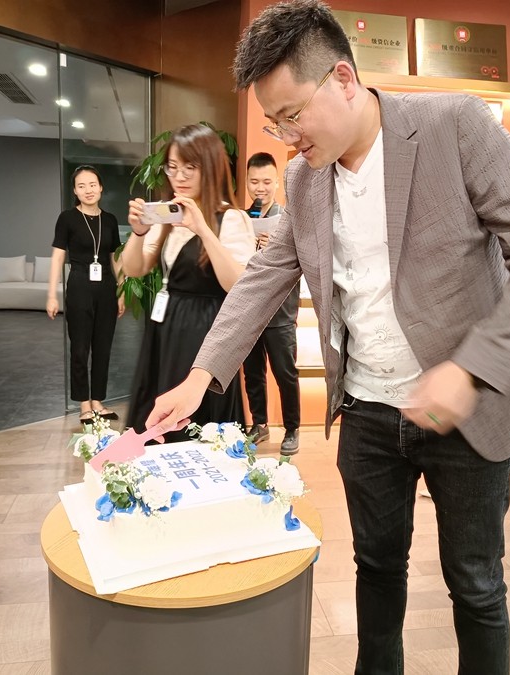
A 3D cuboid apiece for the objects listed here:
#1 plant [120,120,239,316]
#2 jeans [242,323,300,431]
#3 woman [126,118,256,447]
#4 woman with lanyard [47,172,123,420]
[{"bbox_3d":[-0.448,-0.370,3.843,0.720,1.870,0.680,2,9,0],"label":"plant"},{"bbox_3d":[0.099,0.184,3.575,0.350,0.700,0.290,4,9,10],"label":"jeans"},{"bbox_3d":[-0.271,0.011,2.374,0.470,1.600,0.430,10,12,41],"label":"woman"},{"bbox_3d":[-1.112,-0.268,3.893,0.470,1.610,0.280,-2,10,-25],"label":"woman with lanyard"}]

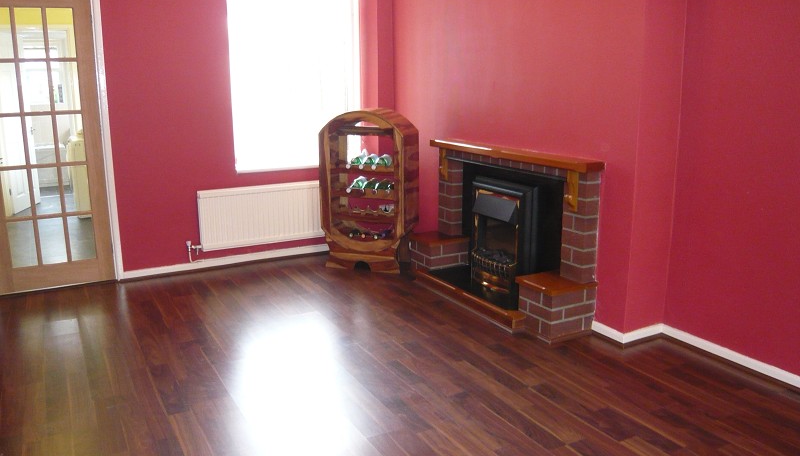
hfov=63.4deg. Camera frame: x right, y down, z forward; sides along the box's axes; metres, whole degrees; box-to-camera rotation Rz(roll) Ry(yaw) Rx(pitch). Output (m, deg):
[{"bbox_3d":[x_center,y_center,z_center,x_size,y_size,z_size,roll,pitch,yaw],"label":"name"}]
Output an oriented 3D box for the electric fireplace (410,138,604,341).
[{"bbox_3d":[0.573,0.003,4.102,0.408,0.962,1.541,-7,14,-26],"label":"electric fireplace"}]

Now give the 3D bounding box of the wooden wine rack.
[{"bbox_3d":[-0.227,-0.297,4.967,0.670,1.194,0.348,4,13,20],"label":"wooden wine rack"}]

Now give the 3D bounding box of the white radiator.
[{"bbox_3d":[-1.018,-0.106,5.067,1.051,0.443,0.106,-7,14,-26],"label":"white radiator"}]

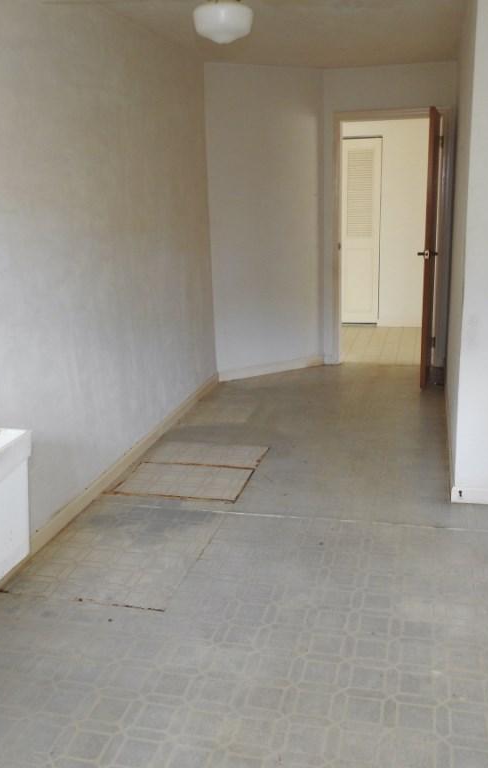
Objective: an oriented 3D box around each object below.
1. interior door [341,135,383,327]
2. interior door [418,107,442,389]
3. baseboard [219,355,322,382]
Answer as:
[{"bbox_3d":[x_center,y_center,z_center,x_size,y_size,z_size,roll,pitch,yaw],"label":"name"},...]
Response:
[{"bbox_3d":[1.261,-1.644,7.754,0.455,1.980,0.035,2,16,14],"label":"interior door"},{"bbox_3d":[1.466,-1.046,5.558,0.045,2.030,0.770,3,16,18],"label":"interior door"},{"bbox_3d":[0.255,-0.133,6.100,1.035,0.085,0.015,-10,17,-26],"label":"baseboard"}]

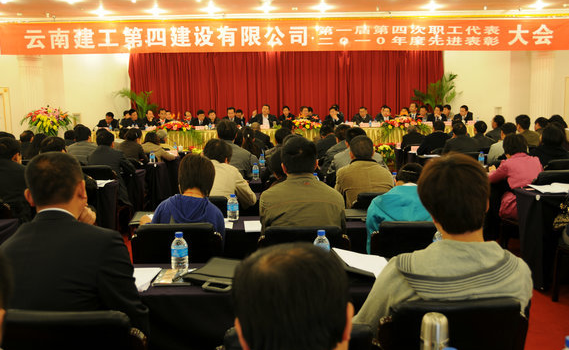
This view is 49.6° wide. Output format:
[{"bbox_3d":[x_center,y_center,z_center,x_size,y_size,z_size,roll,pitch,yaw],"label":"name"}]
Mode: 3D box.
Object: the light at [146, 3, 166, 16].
[{"bbox_3d":[-3.060,-3.925,14.686,0.220,0.120,0.220,-1,6,0],"label":"light"}]

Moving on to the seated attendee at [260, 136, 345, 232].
[{"bbox_3d":[0.098,0.438,3.358,0.480,1.300,0.750,-1,6,0],"label":"seated attendee"}]

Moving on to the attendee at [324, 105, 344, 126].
[{"bbox_3d":[1.132,-0.939,13.769,0.520,1.200,0.650,-1,7,0],"label":"attendee"}]

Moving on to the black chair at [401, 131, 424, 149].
[{"bbox_3d":[2.303,-0.470,10.909,0.480,0.650,0.420,-1,6,0],"label":"black chair"}]

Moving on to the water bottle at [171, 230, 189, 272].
[{"bbox_3d":[-0.425,0.313,2.500,0.068,0.165,0.068,-1,6,0],"label":"water bottle"}]

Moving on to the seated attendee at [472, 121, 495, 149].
[{"bbox_3d":[2.887,-0.183,9.286,0.480,1.250,0.750,-2,6,-15],"label":"seated attendee"}]

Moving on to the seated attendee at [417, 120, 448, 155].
[{"bbox_3d":[2.110,-0.141,8.831,0.500,1.265,0.780,-1,6,-8],"label":"seated attendee"}]

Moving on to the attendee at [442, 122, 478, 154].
[{"bbox_3d":[2.274,-0.068,8.190,0.500,1.260,0.750,-2,6,-8],"label":"attendee"}]

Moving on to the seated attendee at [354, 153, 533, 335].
[{"bbox_3d":[0.438,0.546,2.038,0.550,1.260,0.780,-2,6,-11],"label":"seated attendee"}]

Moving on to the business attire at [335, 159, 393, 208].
[{"bbox_3d":[0.589,0.187,4.536,0.480,0.620,0.420,-1,7,0],"label":"business attire"}]

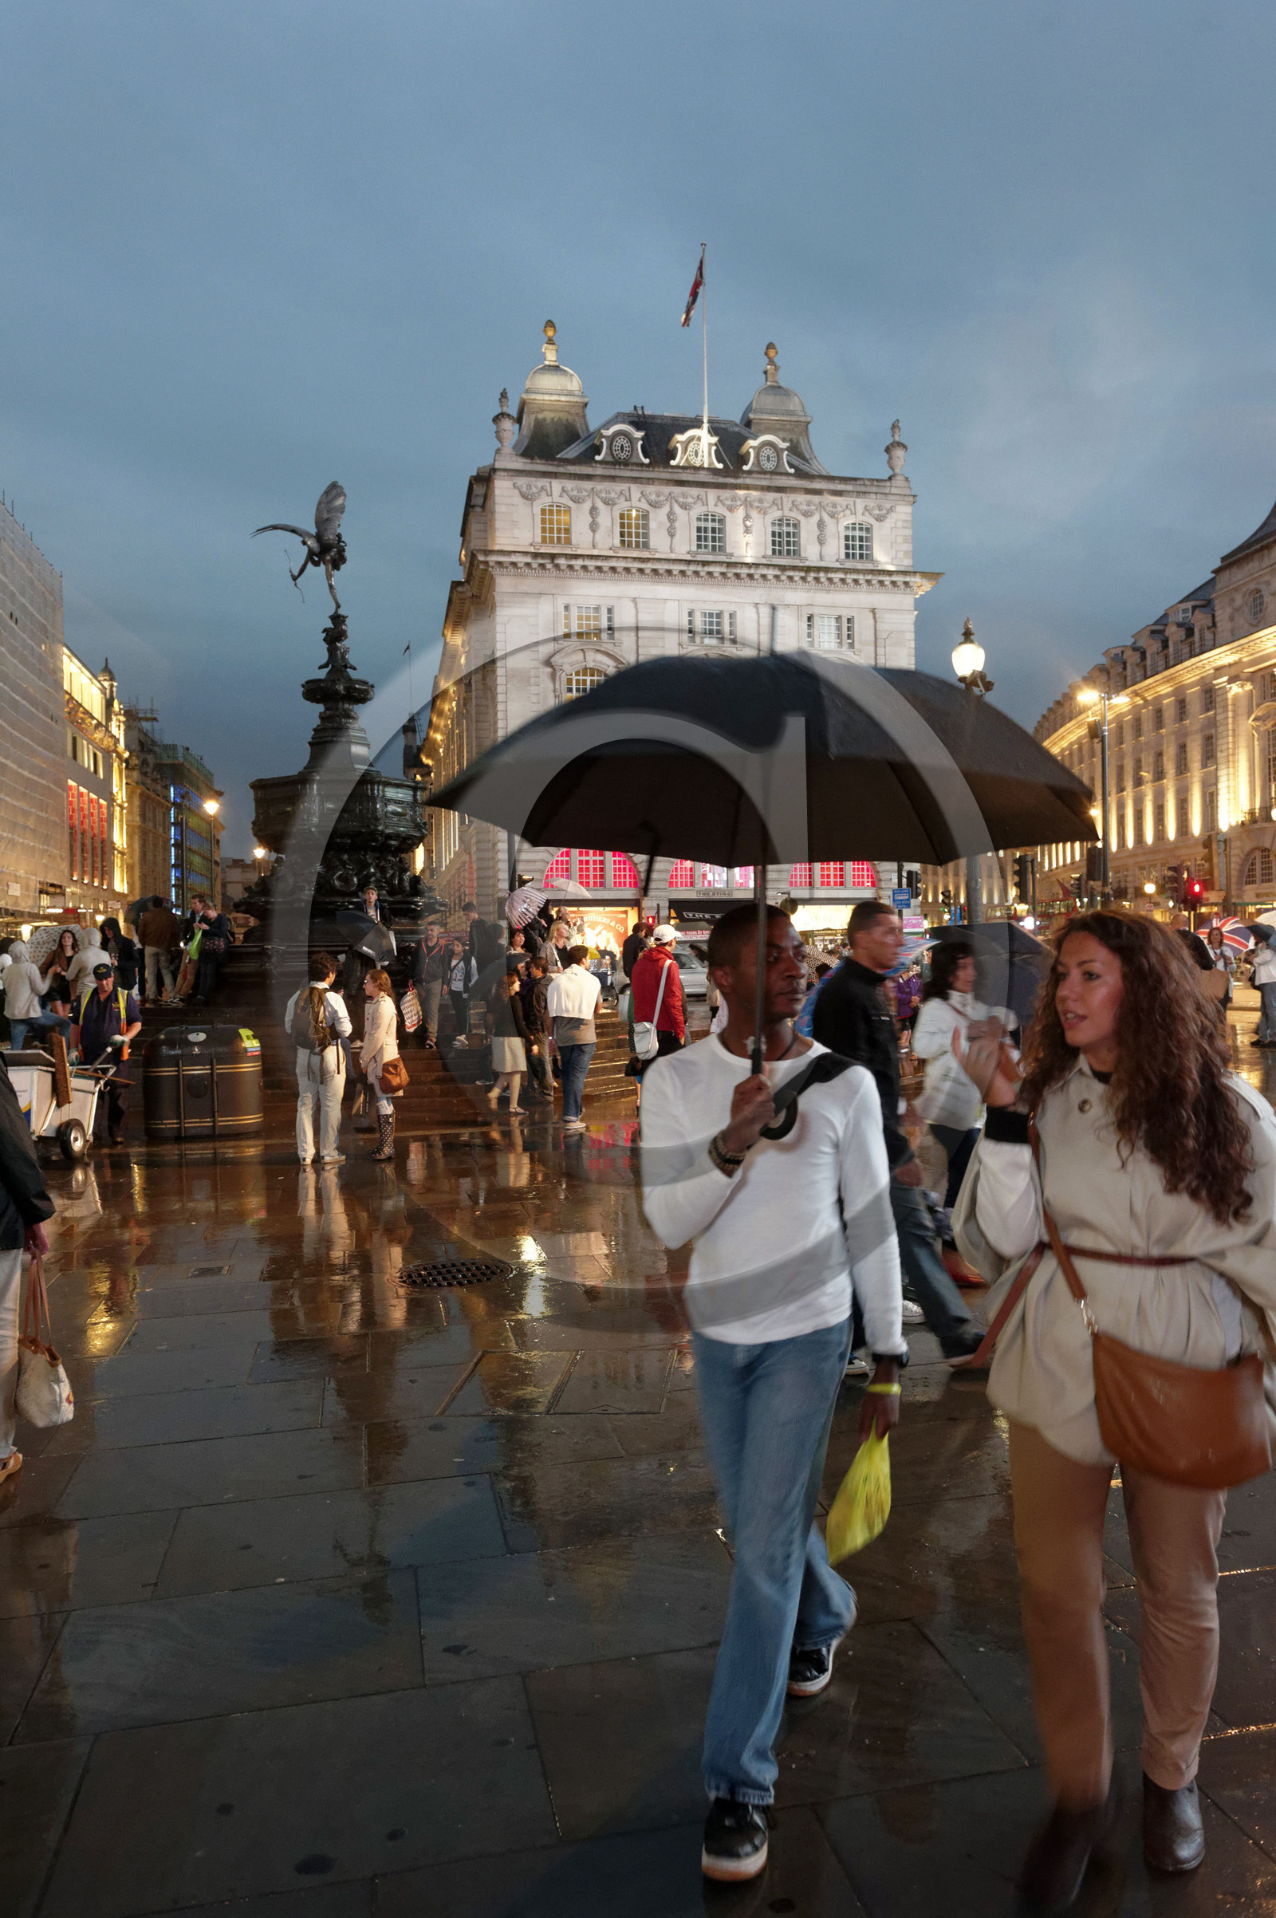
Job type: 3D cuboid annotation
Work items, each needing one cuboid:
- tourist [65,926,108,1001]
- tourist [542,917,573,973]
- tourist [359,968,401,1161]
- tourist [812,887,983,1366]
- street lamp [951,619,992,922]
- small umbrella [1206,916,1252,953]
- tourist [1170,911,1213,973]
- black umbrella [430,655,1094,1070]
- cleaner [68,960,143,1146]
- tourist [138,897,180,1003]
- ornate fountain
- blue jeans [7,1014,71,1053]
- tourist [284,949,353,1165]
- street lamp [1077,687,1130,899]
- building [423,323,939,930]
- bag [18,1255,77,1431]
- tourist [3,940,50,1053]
[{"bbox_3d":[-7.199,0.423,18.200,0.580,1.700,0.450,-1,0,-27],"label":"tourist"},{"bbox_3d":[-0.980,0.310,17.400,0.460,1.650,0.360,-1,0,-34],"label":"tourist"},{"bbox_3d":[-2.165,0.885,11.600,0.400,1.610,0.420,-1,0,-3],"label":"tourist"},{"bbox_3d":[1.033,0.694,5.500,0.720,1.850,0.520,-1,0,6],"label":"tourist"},{"bbox_3d":[7.150,-3.150,30.000,0.800,8.400,0.800,-1,0,0],"label":"street lamp"},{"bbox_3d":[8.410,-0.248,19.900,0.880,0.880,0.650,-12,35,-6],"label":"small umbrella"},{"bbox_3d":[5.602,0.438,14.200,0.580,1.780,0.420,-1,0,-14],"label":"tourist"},{"bbox_3d":[0.225,-0.166,2.490,1.200,0.890,1.180,2,-3,0],"label":"black umbrella"},{"bbox_3d":[-5.079,0.907,13.200,0.660,1.720,0.470,-1,0,-7],"label":"cleaner"},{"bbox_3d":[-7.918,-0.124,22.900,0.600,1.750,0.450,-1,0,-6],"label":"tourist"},{"bbox_3d":[-4.768,-3.665,22.200,3.200,7.800,3.200,-1,0,-18],"label":"ornate fountain"},{"bbox_3d":[-6.848,0.983,15.800,0.450,0.930,0.650,-1,0,41],"label":"blue jeans"},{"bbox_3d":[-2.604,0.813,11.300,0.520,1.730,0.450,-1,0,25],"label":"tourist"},{"bbox_3d":[13.856,-3.415,41.000,1.600,9.100,0.400,-1,0,6],"label":"street lamp"},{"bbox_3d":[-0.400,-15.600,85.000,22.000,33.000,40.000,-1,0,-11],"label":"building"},{"bbox_3d":[-1.948,1.263,4.550,0.130,0.520,0.270,-1,0,-38],"label":"bag"},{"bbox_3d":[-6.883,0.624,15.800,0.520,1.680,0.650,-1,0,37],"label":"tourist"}]

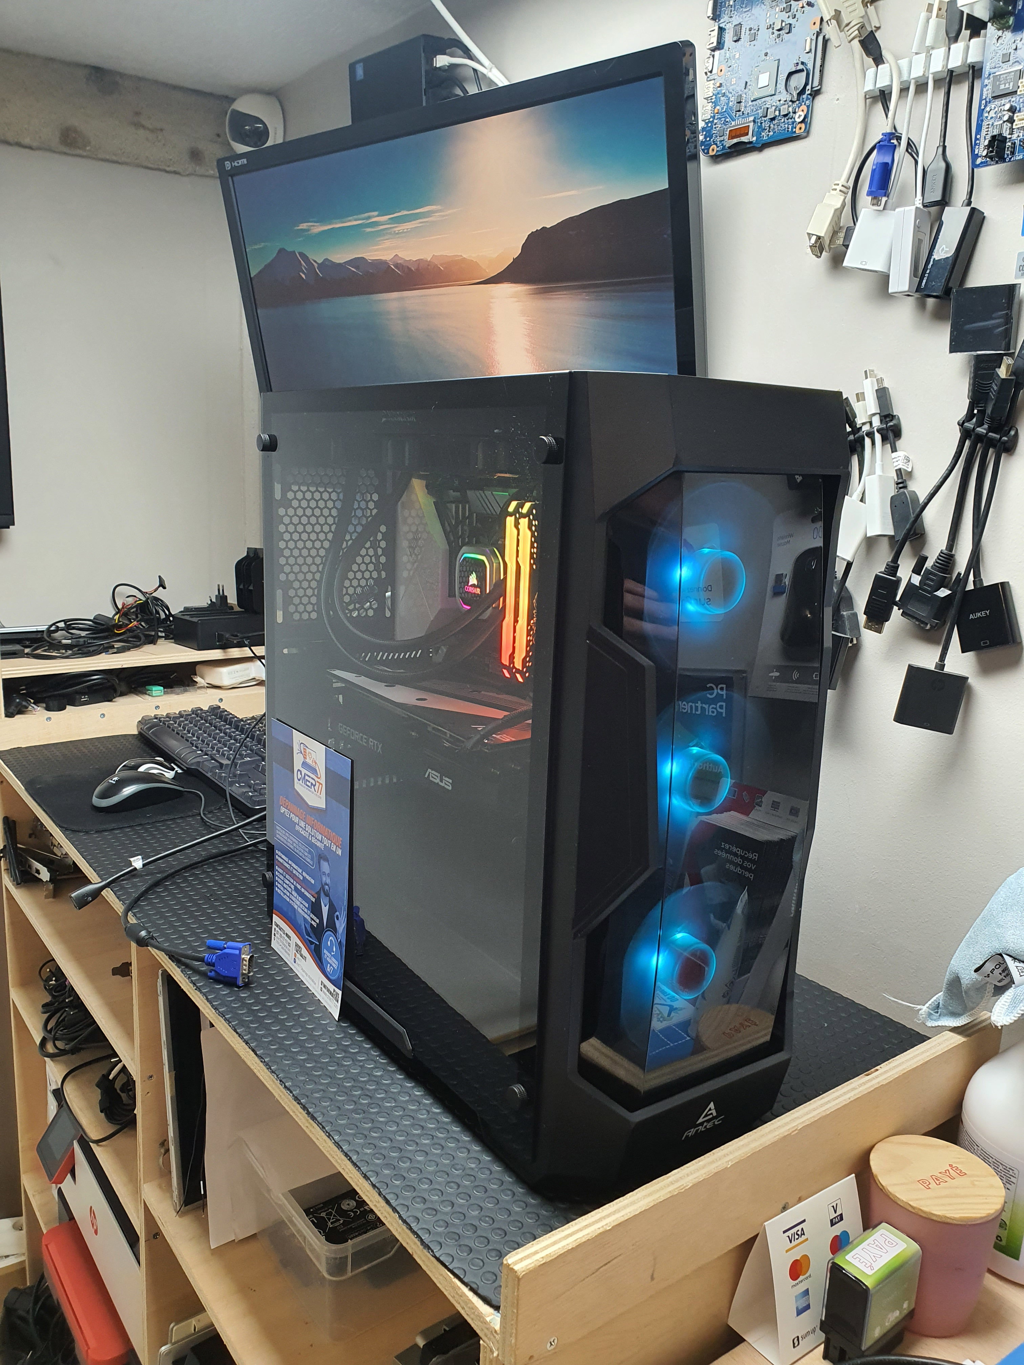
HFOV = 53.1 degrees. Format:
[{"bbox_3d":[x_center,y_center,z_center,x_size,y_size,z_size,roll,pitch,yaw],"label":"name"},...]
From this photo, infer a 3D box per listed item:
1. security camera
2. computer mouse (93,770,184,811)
[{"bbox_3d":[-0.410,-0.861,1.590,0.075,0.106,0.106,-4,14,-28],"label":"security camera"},{"bbox_3d":[-0.472,0.132,1.296,0.111,0.039,0.062,-6,14,-33],"label":"computer mouse"}]

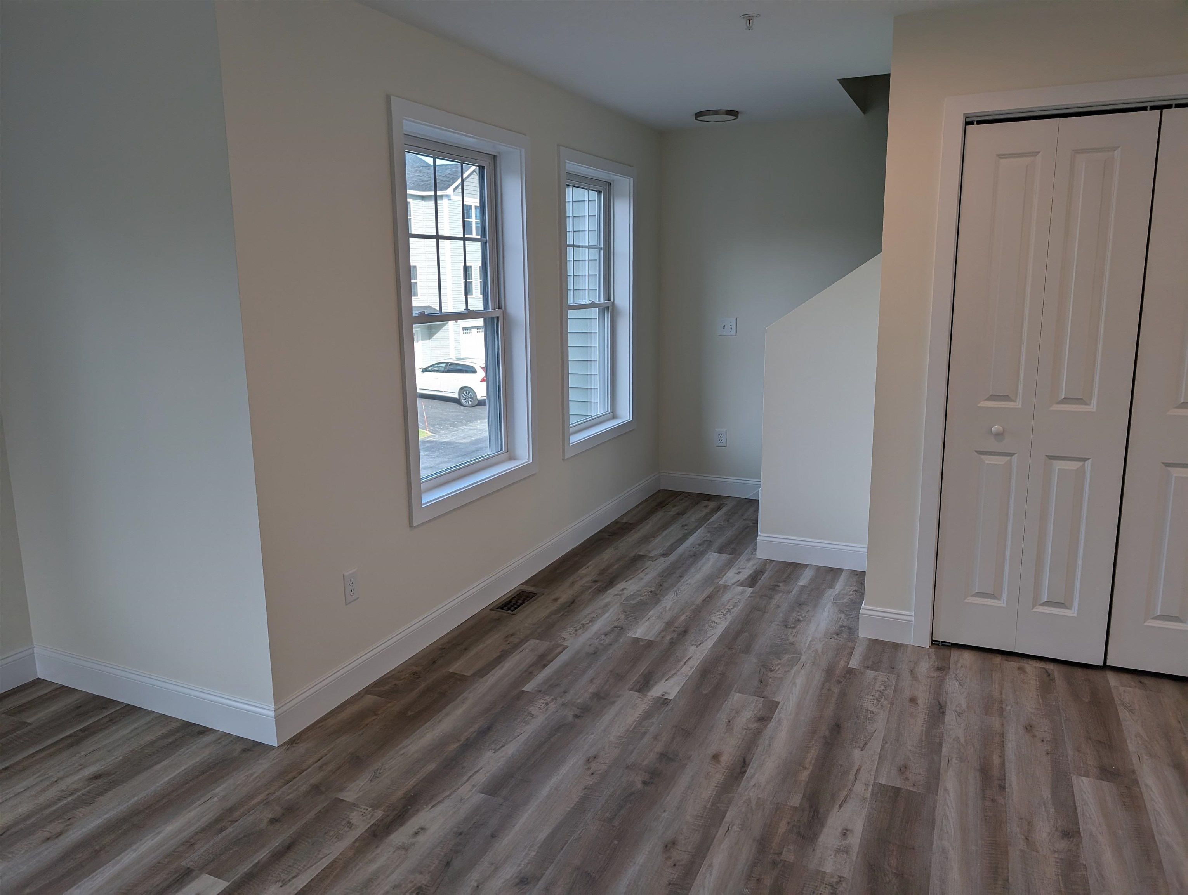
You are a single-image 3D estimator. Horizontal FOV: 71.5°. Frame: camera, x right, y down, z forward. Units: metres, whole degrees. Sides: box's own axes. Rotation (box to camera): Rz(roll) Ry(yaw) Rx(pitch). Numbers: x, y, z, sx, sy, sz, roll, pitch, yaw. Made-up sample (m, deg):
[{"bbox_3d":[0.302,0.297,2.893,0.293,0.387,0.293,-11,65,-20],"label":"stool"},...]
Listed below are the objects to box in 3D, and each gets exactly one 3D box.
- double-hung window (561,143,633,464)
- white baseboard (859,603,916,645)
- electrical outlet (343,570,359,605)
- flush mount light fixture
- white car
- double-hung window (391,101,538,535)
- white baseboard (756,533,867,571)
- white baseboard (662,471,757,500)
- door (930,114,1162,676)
[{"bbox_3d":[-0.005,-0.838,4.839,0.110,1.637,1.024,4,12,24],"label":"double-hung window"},{"bbox_3d":[1.211,0.734,3.411,0.207,0.136,0.016,4,12,24],"label":"white baseboard"},{"bbox_3d":[-0.886,0.507,3.012,0.008,0.115,0.071,4,12,24],"label":"electrical outlet"},{"bbox_3d":[0.737,-1.982,4.947,0.266,0.036,0.266,-1,11,0],"label":"flush mount light fixture"},{"bbox_3d":[-5.447,-2.540,31.023,4.640,1.710,1.900,4,12,24],"label":"white car"},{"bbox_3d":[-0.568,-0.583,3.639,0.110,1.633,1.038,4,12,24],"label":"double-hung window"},{"bbox_3d":[1.172,0.554,4.324,0.639,0.136,0.016,4,12,24],"label":"white baseboard"},{"bbox_3d":[0.816,0.264,5.820,0.754,0.136,0.016,4,12,24],"label":"white baseboard"},{"bbox_3d":[1.641,-0.171,3.064,0.596,1.982,0.036,4,12,24],"label":"door"}]

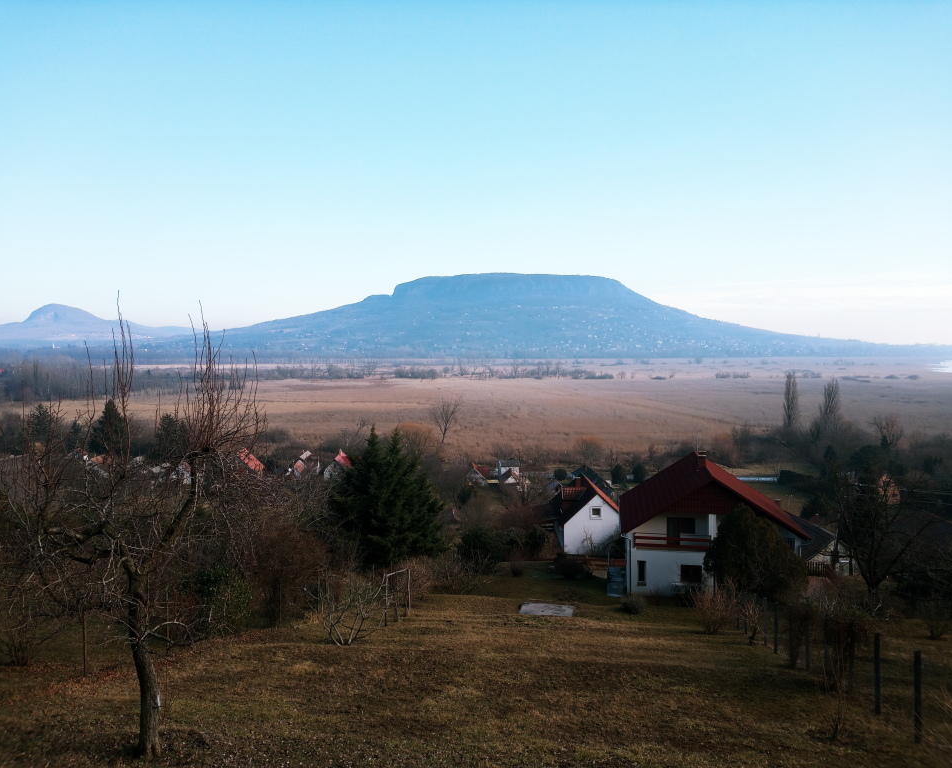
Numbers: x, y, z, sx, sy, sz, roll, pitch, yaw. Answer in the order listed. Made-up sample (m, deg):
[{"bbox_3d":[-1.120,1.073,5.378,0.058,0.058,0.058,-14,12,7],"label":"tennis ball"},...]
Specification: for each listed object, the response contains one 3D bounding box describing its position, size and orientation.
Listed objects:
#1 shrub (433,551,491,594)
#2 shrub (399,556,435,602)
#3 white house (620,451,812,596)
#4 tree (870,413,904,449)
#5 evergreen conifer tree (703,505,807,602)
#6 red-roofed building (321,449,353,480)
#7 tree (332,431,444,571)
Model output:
[{"bbox_3d":[-0.945,11.492,50.500,3.658,2.683,3.200,0,2,0],"label":"shrub"},{"bbox_3d":[-3.376,11.093,47.000,2.043,2.610,2.100,0,2,0],"label":"shrub"},{"bbox_3d":[16.284,9.587,59.388,11.432,7.867,14.083,0,2,10],"label":"white house"},{"bbox_3d":[124.049,14.638,250.000,10.564,12.073,9.500,0,2,0],"label":"tree"},{"bbox_3d":[15.803,9.703,47.000,5.901,5.845,5.500,0,2,0],"label":"evergreen conifer tree"},{"bbox_3d":[-34.031,20.542,205.000,7.000,6.400,10.000,0,2,-2],"label":"red-roofed building"},{"bbox_3d":[-6.233,8.263,59.000,7.978,10.613,7.600,0,2,0],"label":"tree"}]

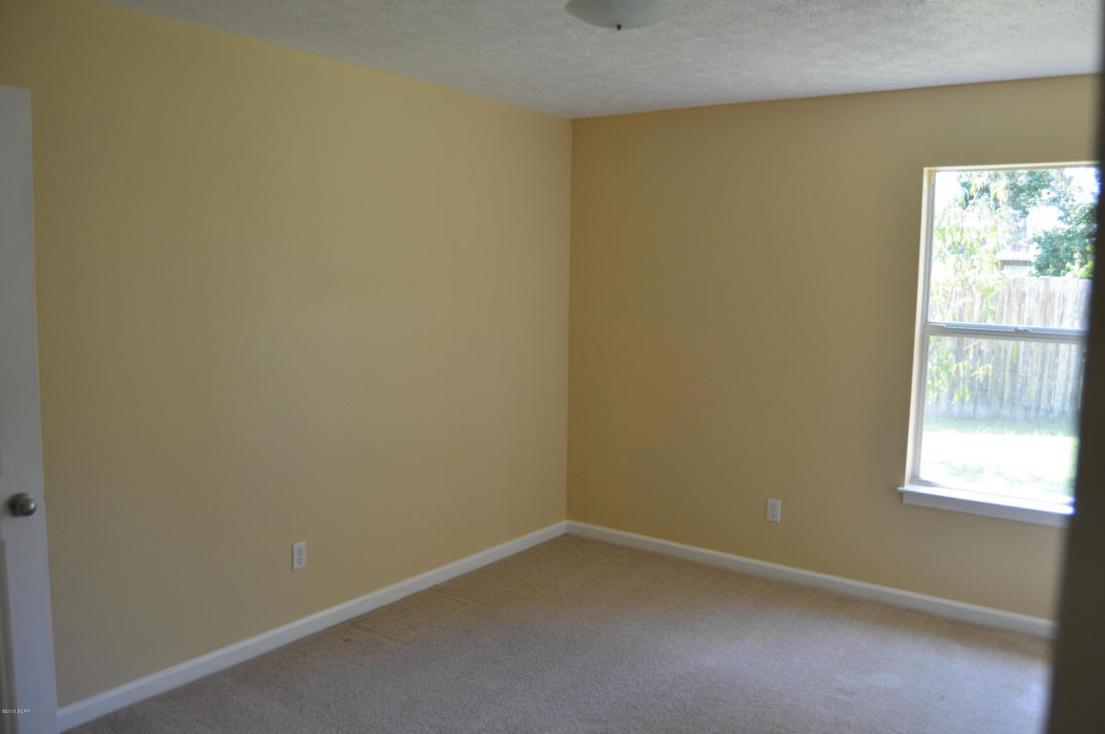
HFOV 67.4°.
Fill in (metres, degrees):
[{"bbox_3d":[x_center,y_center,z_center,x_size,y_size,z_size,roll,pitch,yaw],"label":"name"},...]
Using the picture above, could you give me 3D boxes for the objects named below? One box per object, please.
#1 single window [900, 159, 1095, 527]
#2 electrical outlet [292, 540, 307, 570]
[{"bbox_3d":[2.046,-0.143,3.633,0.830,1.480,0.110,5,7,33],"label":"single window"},{"bbox_3d":[-1.048,0.787,3.445,0.012,0.114,0.071,5,7,37],"label":"electrical outlet"}]

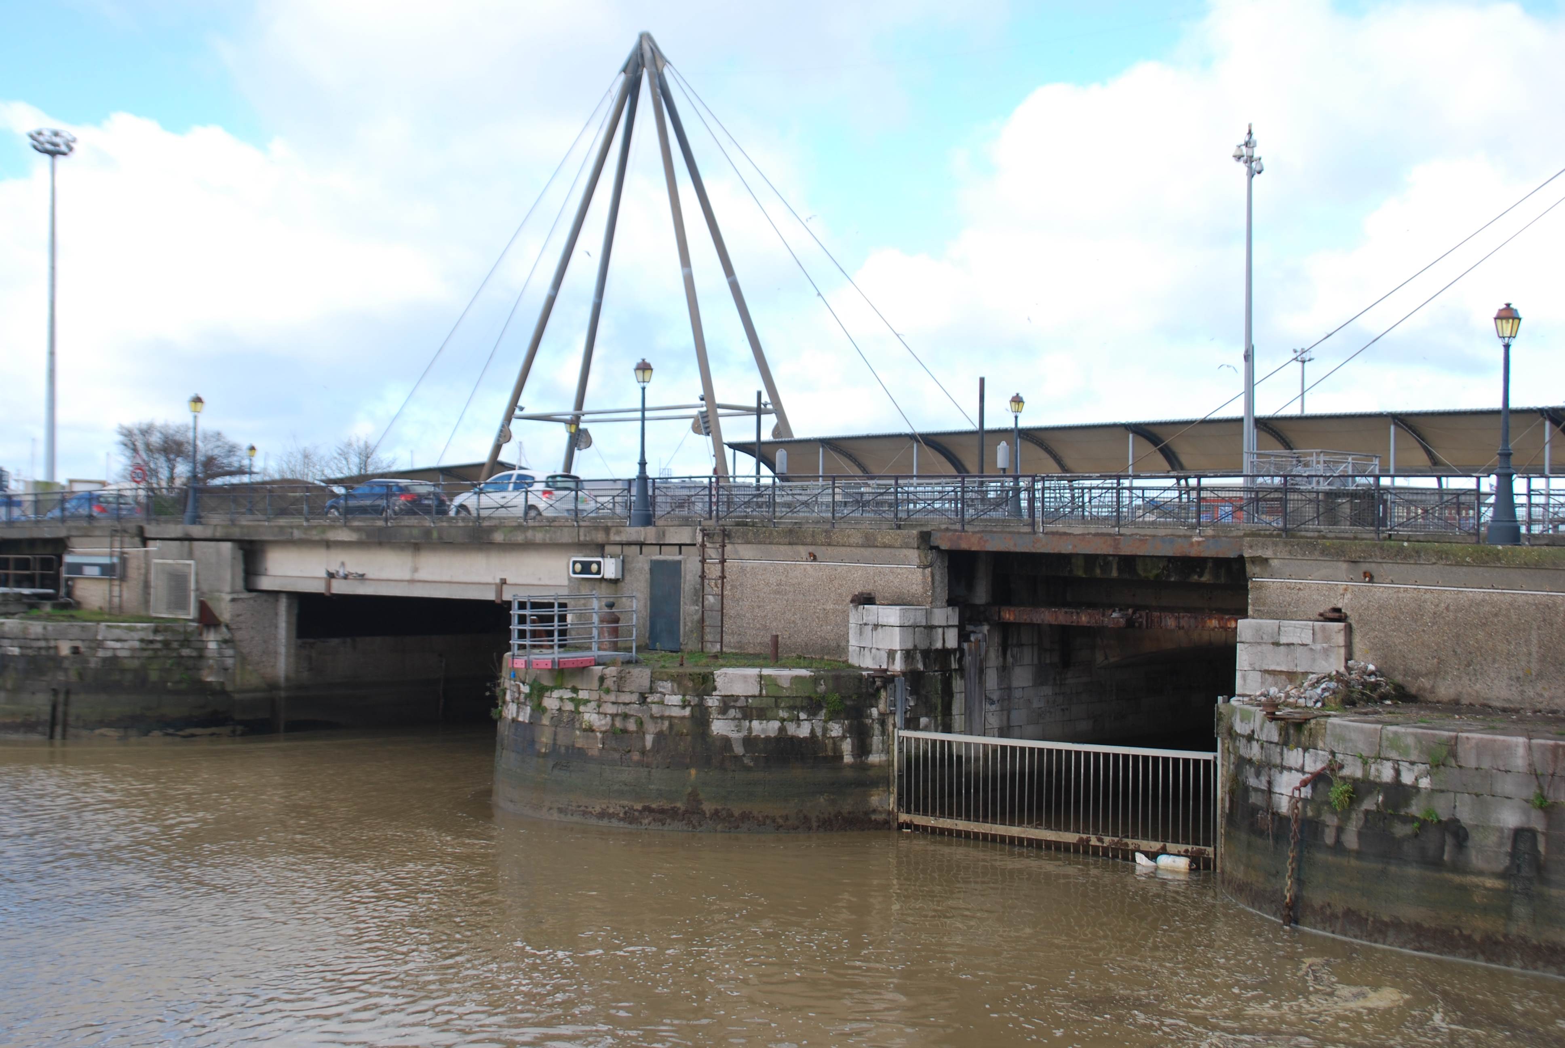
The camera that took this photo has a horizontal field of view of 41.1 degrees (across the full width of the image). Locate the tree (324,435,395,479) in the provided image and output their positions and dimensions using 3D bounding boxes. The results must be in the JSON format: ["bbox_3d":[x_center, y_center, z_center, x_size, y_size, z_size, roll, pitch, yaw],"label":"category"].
[{"bbox_3d":[-26.212,-2.396,130.000,4.400,6.100,4.300,1,0,0],"label":"tree"}]

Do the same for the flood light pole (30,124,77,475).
[{"bbox_3d":[-47.210,-12.400,135.000,3.000,26.400,3.000,1,0,0],"label":"flood light pole"}]

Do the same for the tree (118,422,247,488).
[{"bbox_3d":[-30.235,-2.273,105.000,6.600,5.800,6.000,1,0,0],"label":"tree"}]

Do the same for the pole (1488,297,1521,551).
[{"bbox_3d":[10.663,-1.474,30.800,0.480,3.550,0.480,1,0,-45],"label":"pole"}]

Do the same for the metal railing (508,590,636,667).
[{"bbox_3d":[-4.007,1.991,38.900,1.250,1.300,2.600,0,0,38],"label":"metal railing"}]

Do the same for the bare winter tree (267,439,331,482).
[{"bbox_3d":[-30.092,-2.282,130.000,4.000,5.900,4.000,1,0,0],"label":"bare winter tree"}]

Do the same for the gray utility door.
[{"bbox_3d":[-2.478,1.711,44.100,0.080,1.970,1.000,1,0,-45],"label":"gray utility door"}]

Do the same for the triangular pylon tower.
[{"bbox_3d":[-6.701,-11.467,100.000,19.500,23.900,6.300,0,0,45],"label":"triangular pylon tower"}]

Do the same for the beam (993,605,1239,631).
[{"bbox_3d":[6.350,1.735,38.270,5.950,0.280,0.280,0,0,34],"label":"beam"}]

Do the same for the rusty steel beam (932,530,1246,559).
[{"bbox_3d":[5.140,0.357,36.290,0.300,0.340,6.750,1,0,-45],"label":"rusty steel beam"}]

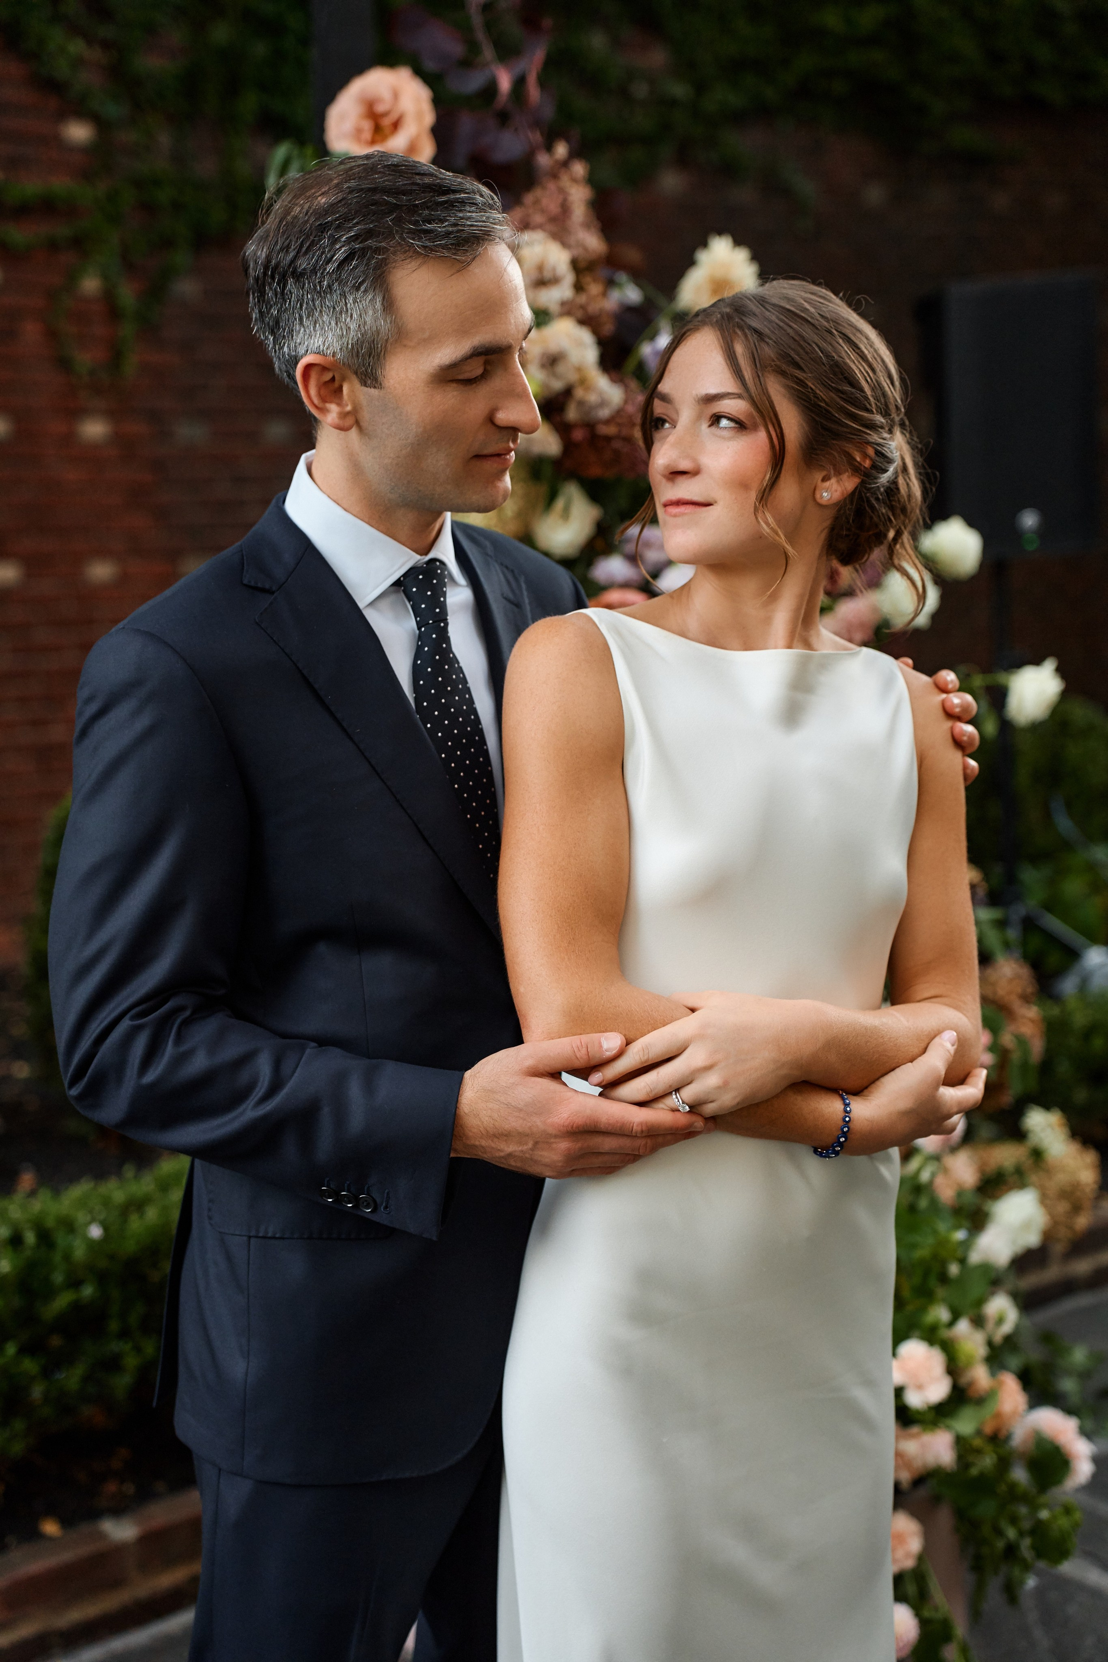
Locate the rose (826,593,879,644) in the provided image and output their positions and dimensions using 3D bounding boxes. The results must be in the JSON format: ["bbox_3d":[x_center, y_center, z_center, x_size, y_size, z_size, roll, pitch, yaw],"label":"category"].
[{"bbox_3d":[0.338,-0.238,3.000,0.074,0.068,0.060,-2,3,0],"label":"rose"}]

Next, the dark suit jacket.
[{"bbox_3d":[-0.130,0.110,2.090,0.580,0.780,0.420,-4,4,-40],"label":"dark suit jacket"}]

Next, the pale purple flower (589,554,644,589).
[{"bbox_3d":[0.068,-0.283,2.880,0.061,0.043,0.058,-3,4,0],"label":"pale purple flower"}]

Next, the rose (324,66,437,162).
[{"bbox_3d":[-0.194,-0.798,2.950,0.122,0.118,0.085,-2,3,-3],"label":"rose"}]

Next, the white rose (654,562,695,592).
[{"bbox_3d":[0.138,-0.272,2.880,0.063,0.047,0.058,-3,4,0],"label":"white rose"}]

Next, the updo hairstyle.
[{"bbox_3d":[0.182,-0.310,2.120,0.205,0.270,0.250,1,4,41],"label":"updo hairstyle"}]

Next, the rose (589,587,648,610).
[{"bbox_3d":[0.074,-0.246,3.000,0.072,0.060,0.065,-2,3,0],"label":"rose"}]

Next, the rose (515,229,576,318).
[{"bbox_3d":[-0.014,-0.610,2.880,0.080,0.092,0.075,-3,4,3],"label":"rose"}]

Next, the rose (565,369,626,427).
[{"bbox_3d":[0.046,-0.494,3.000,0.071,0.067,0.058,-2,3,-9],"label":"rose"}]

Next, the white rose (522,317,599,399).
[{"bbox_3d":[0.007,-0.517,2.880,0.085,0.091,0.075,-3,4,3],"label":"white rose"}]

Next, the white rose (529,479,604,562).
[{"bbox_3d":[0.014,-0.339,2.880,0.078,0.084,0.075,-3,4,-6],"label":"white rose"}]

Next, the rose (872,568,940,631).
[{"bbox_3d":[0.389,-0.257,2.900,0.073,0.070,0.070,-3,4,-11],"label":"rose"}]

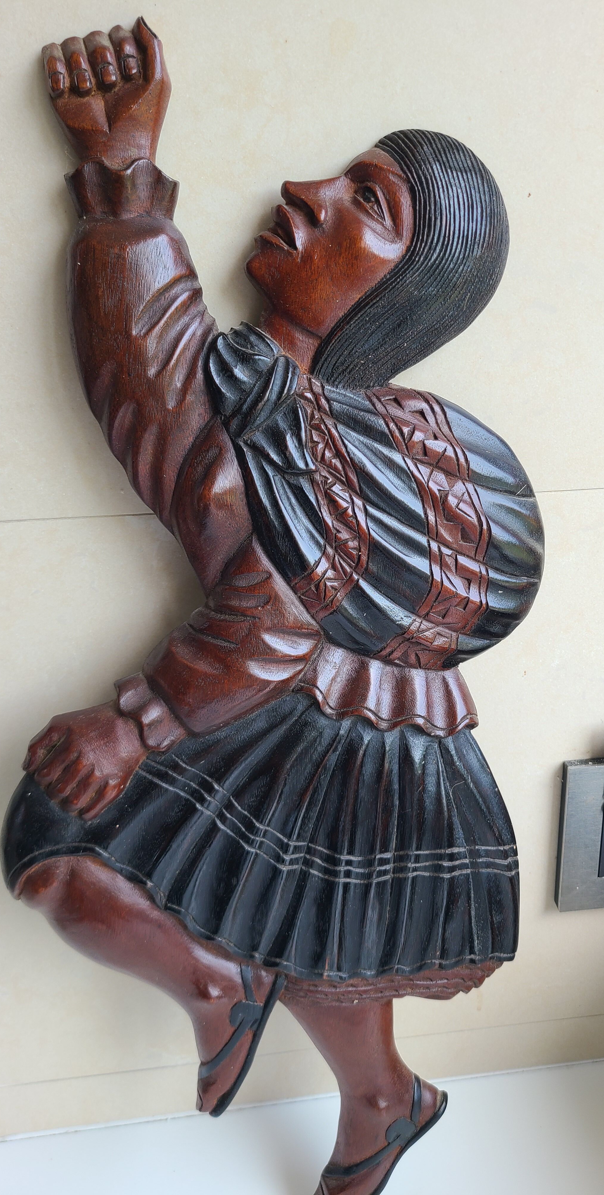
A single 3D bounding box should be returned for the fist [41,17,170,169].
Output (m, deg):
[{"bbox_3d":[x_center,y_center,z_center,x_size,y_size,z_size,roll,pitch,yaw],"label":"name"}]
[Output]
[{"bbox_3d":[-0.067,-0.175,0.313,0.042,0.048,0.029,-4,15,-6],"label":"fist"}]

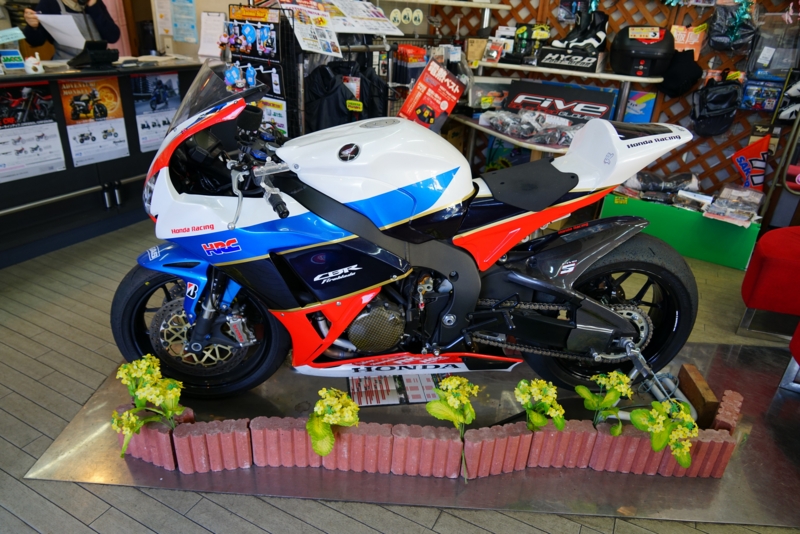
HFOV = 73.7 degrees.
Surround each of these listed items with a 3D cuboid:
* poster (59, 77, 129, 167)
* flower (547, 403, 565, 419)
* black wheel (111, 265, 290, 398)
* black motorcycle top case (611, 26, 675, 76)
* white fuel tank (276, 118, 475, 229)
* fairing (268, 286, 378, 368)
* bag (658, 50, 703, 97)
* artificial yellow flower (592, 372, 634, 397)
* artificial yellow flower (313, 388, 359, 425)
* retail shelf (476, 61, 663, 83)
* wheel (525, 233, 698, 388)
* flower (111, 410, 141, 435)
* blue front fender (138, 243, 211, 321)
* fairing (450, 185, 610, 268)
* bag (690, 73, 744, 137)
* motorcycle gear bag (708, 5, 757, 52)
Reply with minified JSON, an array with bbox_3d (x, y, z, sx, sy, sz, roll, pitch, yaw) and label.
[{"bbox_3d":[-1.692,-0.814,2.975,0.008,0.455,0.347,15,28,23],"label":"poster"},{"bbox_3d":[0.490,0.451,1.676,0.056,0.045,0.050,3,26,-1],"label":"flower"},{"bbox_3d":[-0.680,0.203,1.857,0.600,0.600,0.120,0,26,-7],"label":"black wheel"},{"bbox_3d":[1.631,-1.441,3.573,0.385,0.295,0.360,15,28,23],"label":"black motorcycle top case"},{"bbox_3d":[-0.068,-0.310,1.641,0.585,0.295,0.360,2,26,-4],"label":"white fuel tank"},{"bbox_3d":[-0.235,0.191,1.684,0.330,0.305,0.125,2,26,-4],"label":"fairing"},{"bbox_3d":[1.843,-1.272,3.506,0.255,0.275,0.120,15,28,23],"label":"bag"},{"bbox_3d":[0.670,0.370,1.682,0.128,0.068,0.080,3,26,-1],"label":"artificial yellow flower"},{"bbox_3d":[-0.195,0.428,1.635,0.130,0.105,0.110,2,26,-4],"label":"artificial yellow flower"},{"bbox_3d":[1.210,-1.417,3.834,1.270,0.045,0.350,15,28,23],"label":"retail shelf"},{"bbox_3d":[0.729,0.170,1.915,0.649,0.649,0.195,2,26,-4],"label":"wheel"},{"bbox_3d":[-0.818,0.466,1.589,0.087,0.060,0.070,3,26,-1],"label":"flower"},{"bbox_3d":[-0.661,0.029,1.757,0.340,0.240,0.190,1,26,-5],"label":"blue front fender"},{"bbox_3d":[0.406,-0.115,1.655,0.490,0.260,0.120,-1,26,-9],"label":"fairing"},{"bbox_3d":[2.104,-1.085,3.575,0.275,0.380,0.170,15,28,23],"label":"bag"},{"bbox_3d":[2.039,-1.463,3.272,0.250,0.260,0.140,15,28,23],"label":"motorcycle gear bag"}]

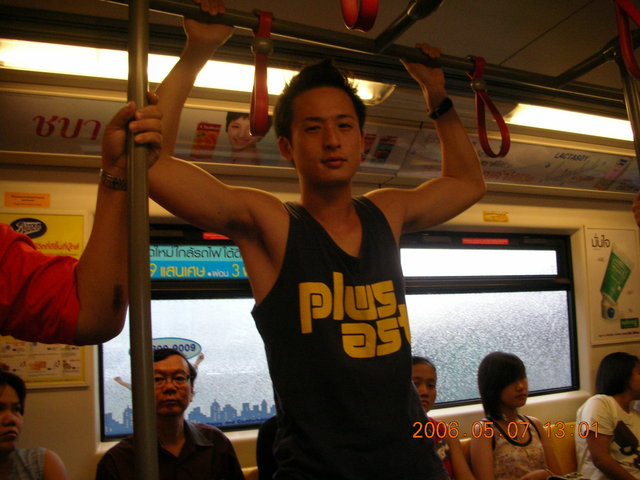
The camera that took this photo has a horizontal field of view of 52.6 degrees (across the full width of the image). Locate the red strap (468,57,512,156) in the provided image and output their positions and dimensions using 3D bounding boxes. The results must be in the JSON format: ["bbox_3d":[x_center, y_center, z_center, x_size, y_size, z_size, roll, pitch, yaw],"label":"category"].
[{"bbox_3d":[0.441,-0.360,1.679,0.042,0.275,0.092,0,-11,-28],"label":"red strap"}]

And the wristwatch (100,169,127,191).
[{"bbox_3d":[-0.382,-0.114,1.230,0.064,0.020,0.054,12,-6,-3],"label":"wristwatch"}]

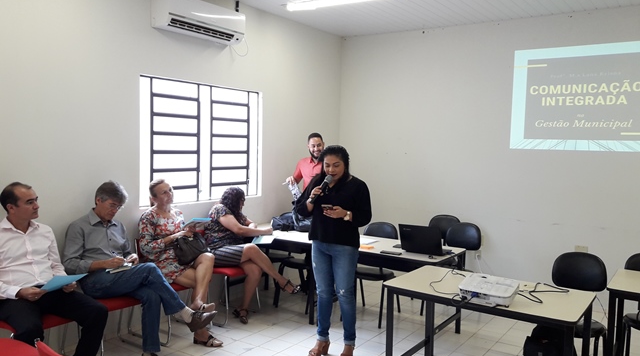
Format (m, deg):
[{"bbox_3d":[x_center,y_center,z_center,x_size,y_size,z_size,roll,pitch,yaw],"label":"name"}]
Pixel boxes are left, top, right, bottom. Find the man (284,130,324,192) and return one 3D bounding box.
[{"bbox_3d":[-0.073,0.397,5.638,0.540,1.770,0.360,1,3,3],"label":"man"}]

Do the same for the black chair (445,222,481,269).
[{"bbox_3d":[1.304,0.902,5.164,0.450,0.860,0.550,4,4,39],"label":"black chair"}]

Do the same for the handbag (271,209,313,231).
[{"bbox_3d":[-0.275,0.446,5.471,0.420,0.190,0.240,3,4,35],"label":"handbag"}]

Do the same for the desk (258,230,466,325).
[{"bbox_3d":[0.167,0.955,4.925,2.300,0.750,0.672,3,4,35],"label":"desk"}]

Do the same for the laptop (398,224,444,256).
[{"bbox_3d":[0.908,0.508,4.363,0.375,0.230,0.310,3,4,35],"label":"laptop"}]

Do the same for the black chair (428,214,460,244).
[{"bbox_3d":[1.238,0.868,5.722,0.450,0.860,0.550,3,4,37],"label":"black chair"}]

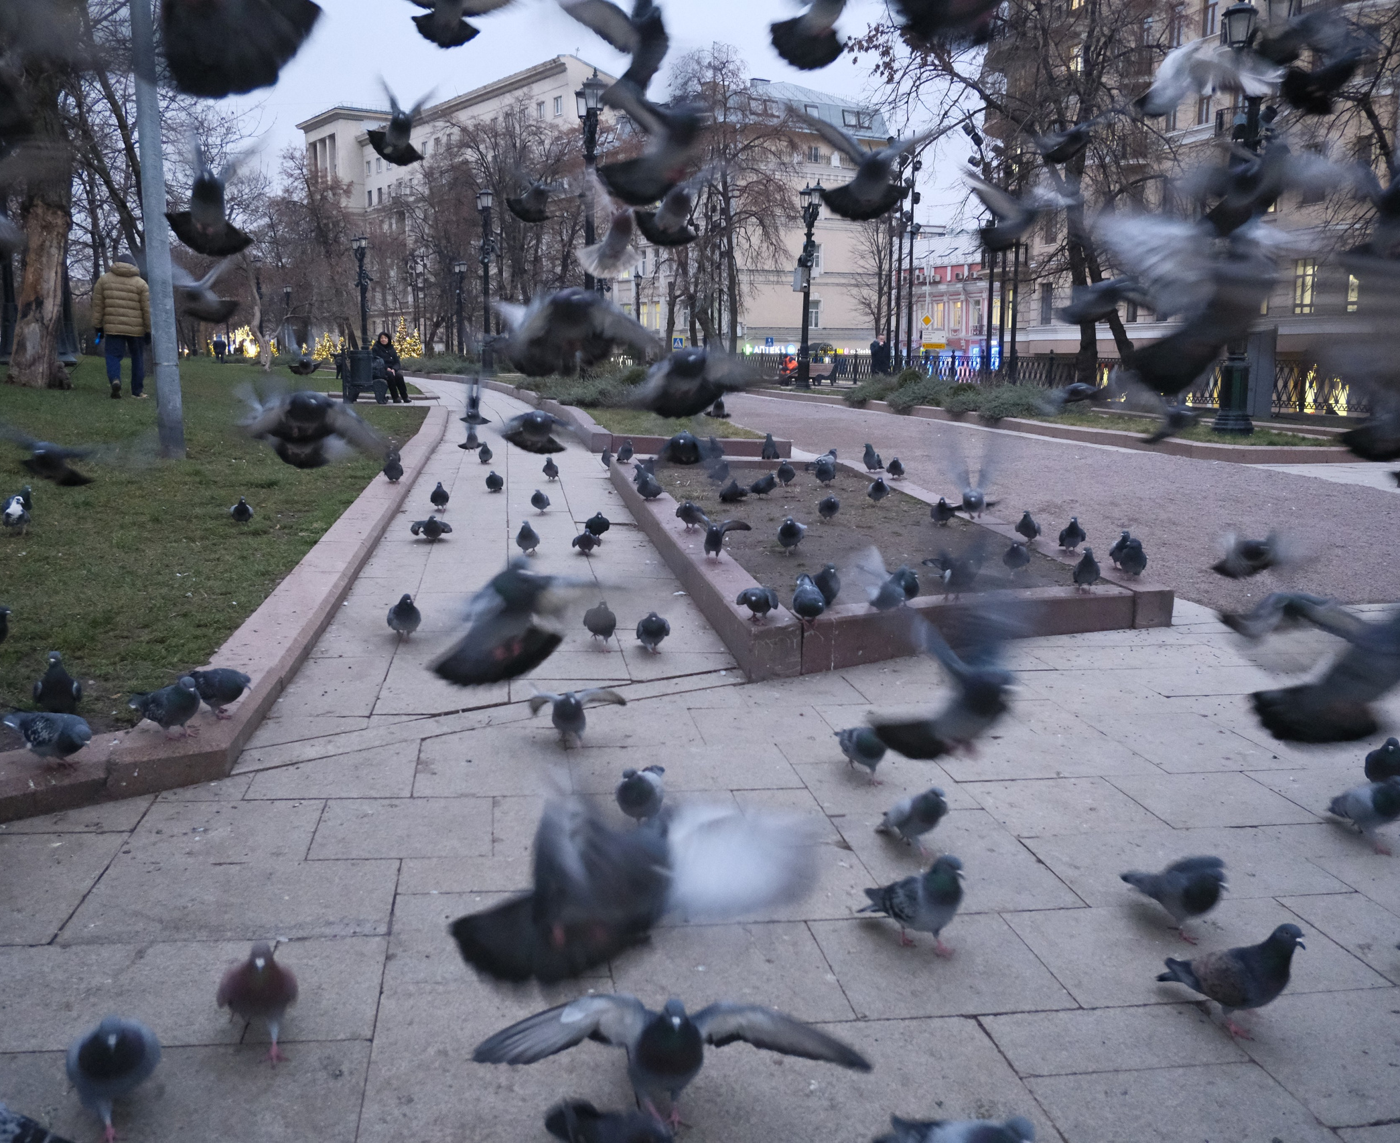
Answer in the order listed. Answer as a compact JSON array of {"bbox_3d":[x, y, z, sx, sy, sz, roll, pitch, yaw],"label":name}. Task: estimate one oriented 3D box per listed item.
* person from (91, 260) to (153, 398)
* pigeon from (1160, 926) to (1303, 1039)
[{"bbox_3d":[-7.137,-3.010,15.843,0.680,1.720,0.500,-2,11,-14],"label":"person"},{"bbox_3d":[0.949,0.704,2.291,0.265,0.210,0.125,5,11,26],"label":"pigeon"}]

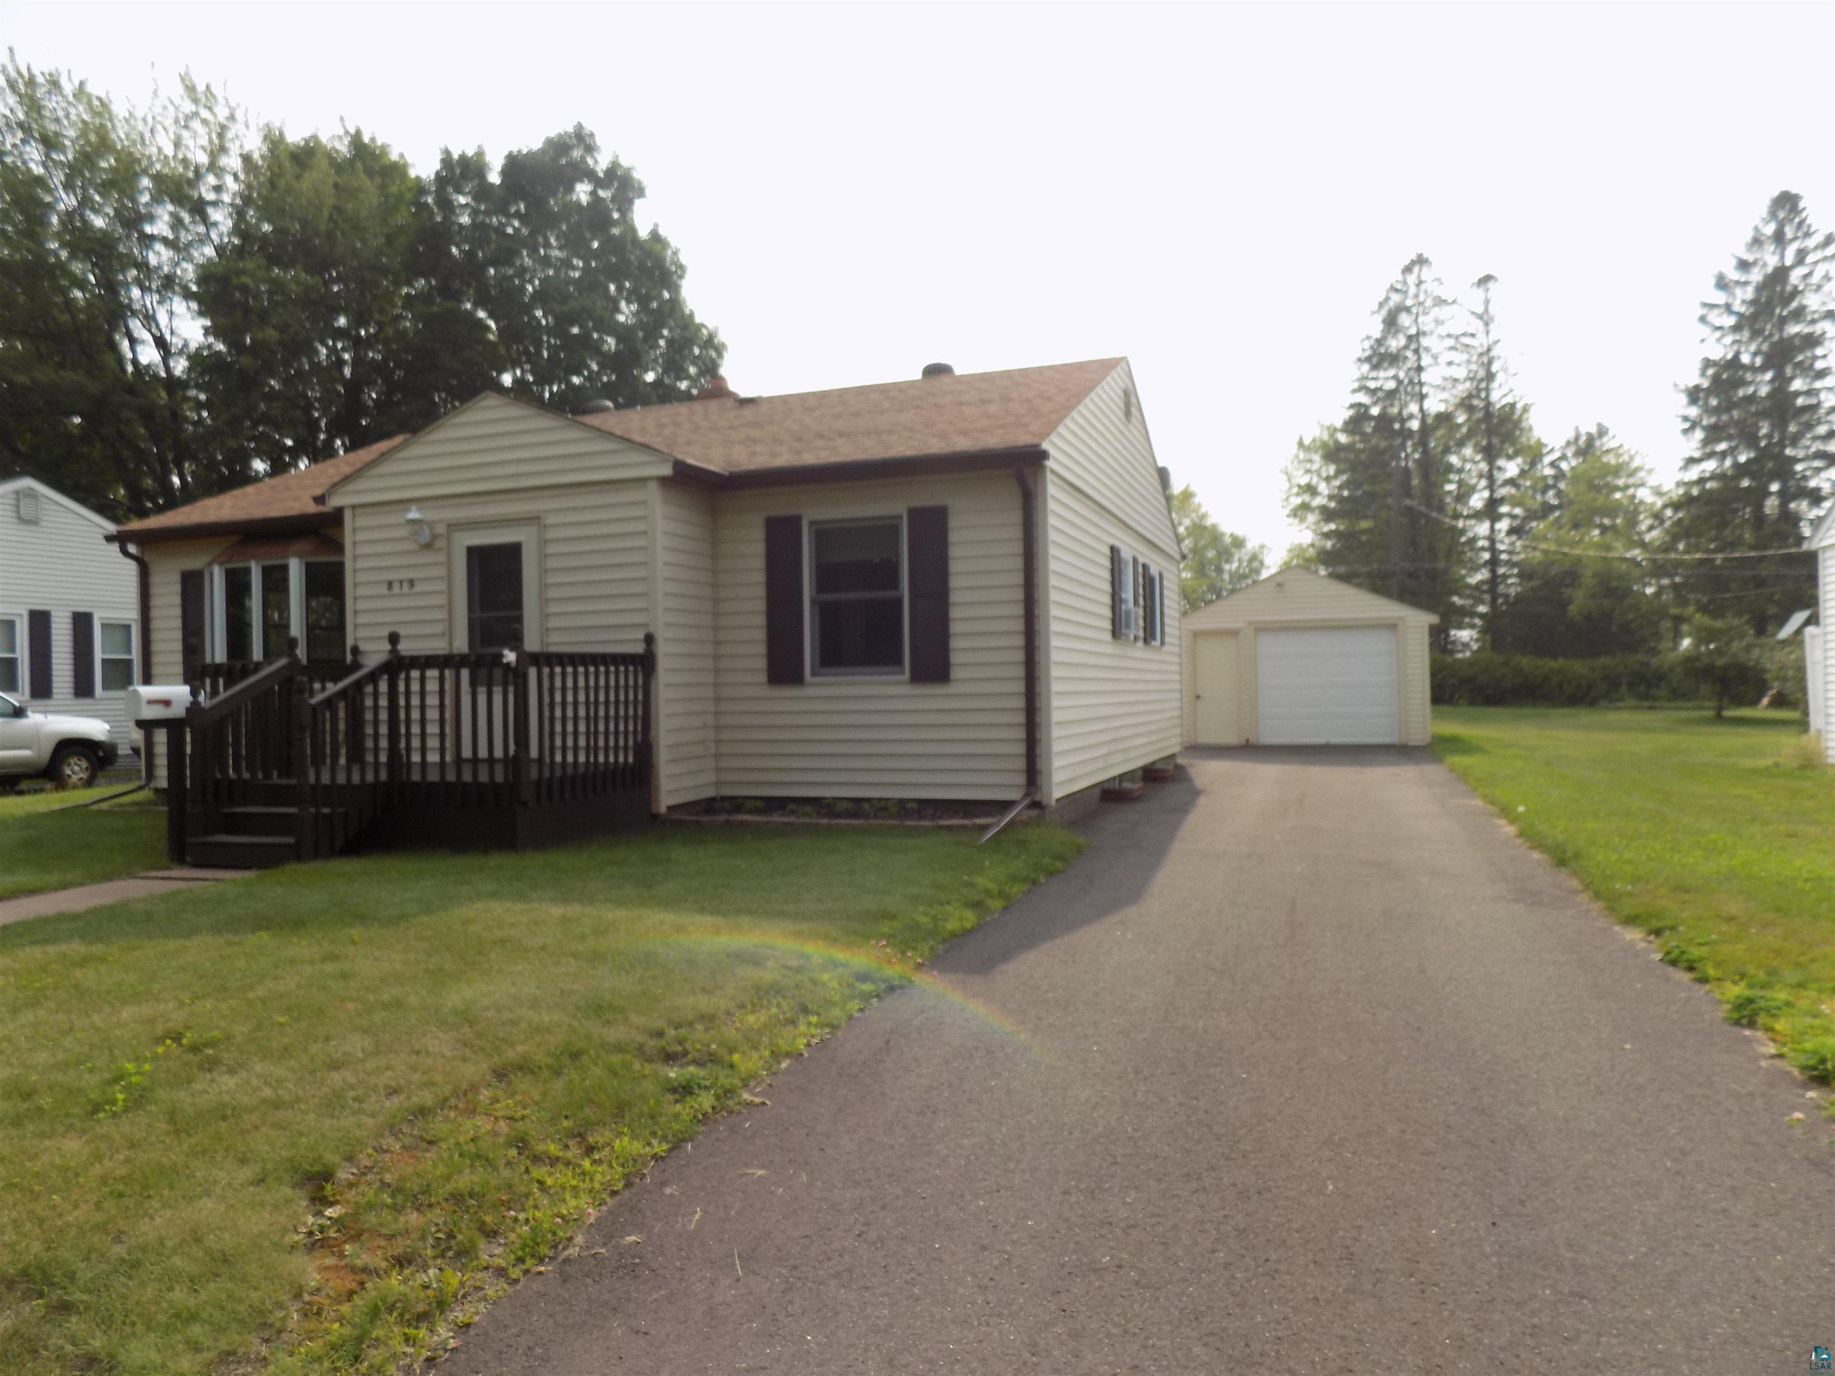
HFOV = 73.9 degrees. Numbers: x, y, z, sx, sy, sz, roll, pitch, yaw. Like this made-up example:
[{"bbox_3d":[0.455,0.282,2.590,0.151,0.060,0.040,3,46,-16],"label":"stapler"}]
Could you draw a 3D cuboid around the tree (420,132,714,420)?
[{"bbox_3d":[-10.458,-7.807,36.984,9.600,18.539,9.600,-1,0,19],"label":"tree"}]

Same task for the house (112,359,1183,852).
[{"bbox_3d":[-2.696,-1.214,14.676,10.400,4.750,10.100,-1,0,19],"label":"house"}]

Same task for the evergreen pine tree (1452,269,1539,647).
[{"bbox_3d":[26.627,-9.110,55.983,4.600,19.776,4.600,-1,0,19],"label":"evergreen pine tree"}]

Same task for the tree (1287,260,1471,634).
[{"bbox_3d":[21.501,-9.521,55.983,8.400,20.797,8.400,-1,0,19],"label":"tree"}]

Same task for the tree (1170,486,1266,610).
[{"bbox_3d":[14.110,-4.478,59.991,7.600,11.011,7.600,-1,0,19],"label":"tree"}]

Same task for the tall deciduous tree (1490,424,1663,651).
[{"bbox_3d":[29.484,-5.434,53.990,7.600,12.309,7.600,-1,0,19],"label":"tall deciduous tree"}]

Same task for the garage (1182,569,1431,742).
[{"bbox_3d":[7.980,-0.592,25.230,4.750,3.250,6.800,-1,0,19],"label":"garage"}]

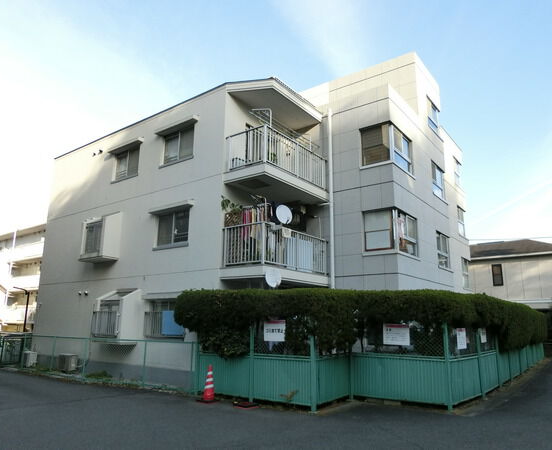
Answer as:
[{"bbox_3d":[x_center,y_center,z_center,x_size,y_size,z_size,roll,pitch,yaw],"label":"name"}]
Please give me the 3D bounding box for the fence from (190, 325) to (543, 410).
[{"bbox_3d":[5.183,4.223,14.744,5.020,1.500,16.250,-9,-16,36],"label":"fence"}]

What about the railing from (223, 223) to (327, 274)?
[{"bbox_3d":[0.072,0.830,12.467,1.478,1.073,3.131,-9,-16,36],"label":"railing"}]

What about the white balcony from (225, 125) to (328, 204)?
[{"bbox_3d":[0.122,-1.593,13.062,1.503,1.369,3.256,-9,-16,36],"label":"white balcony"}]

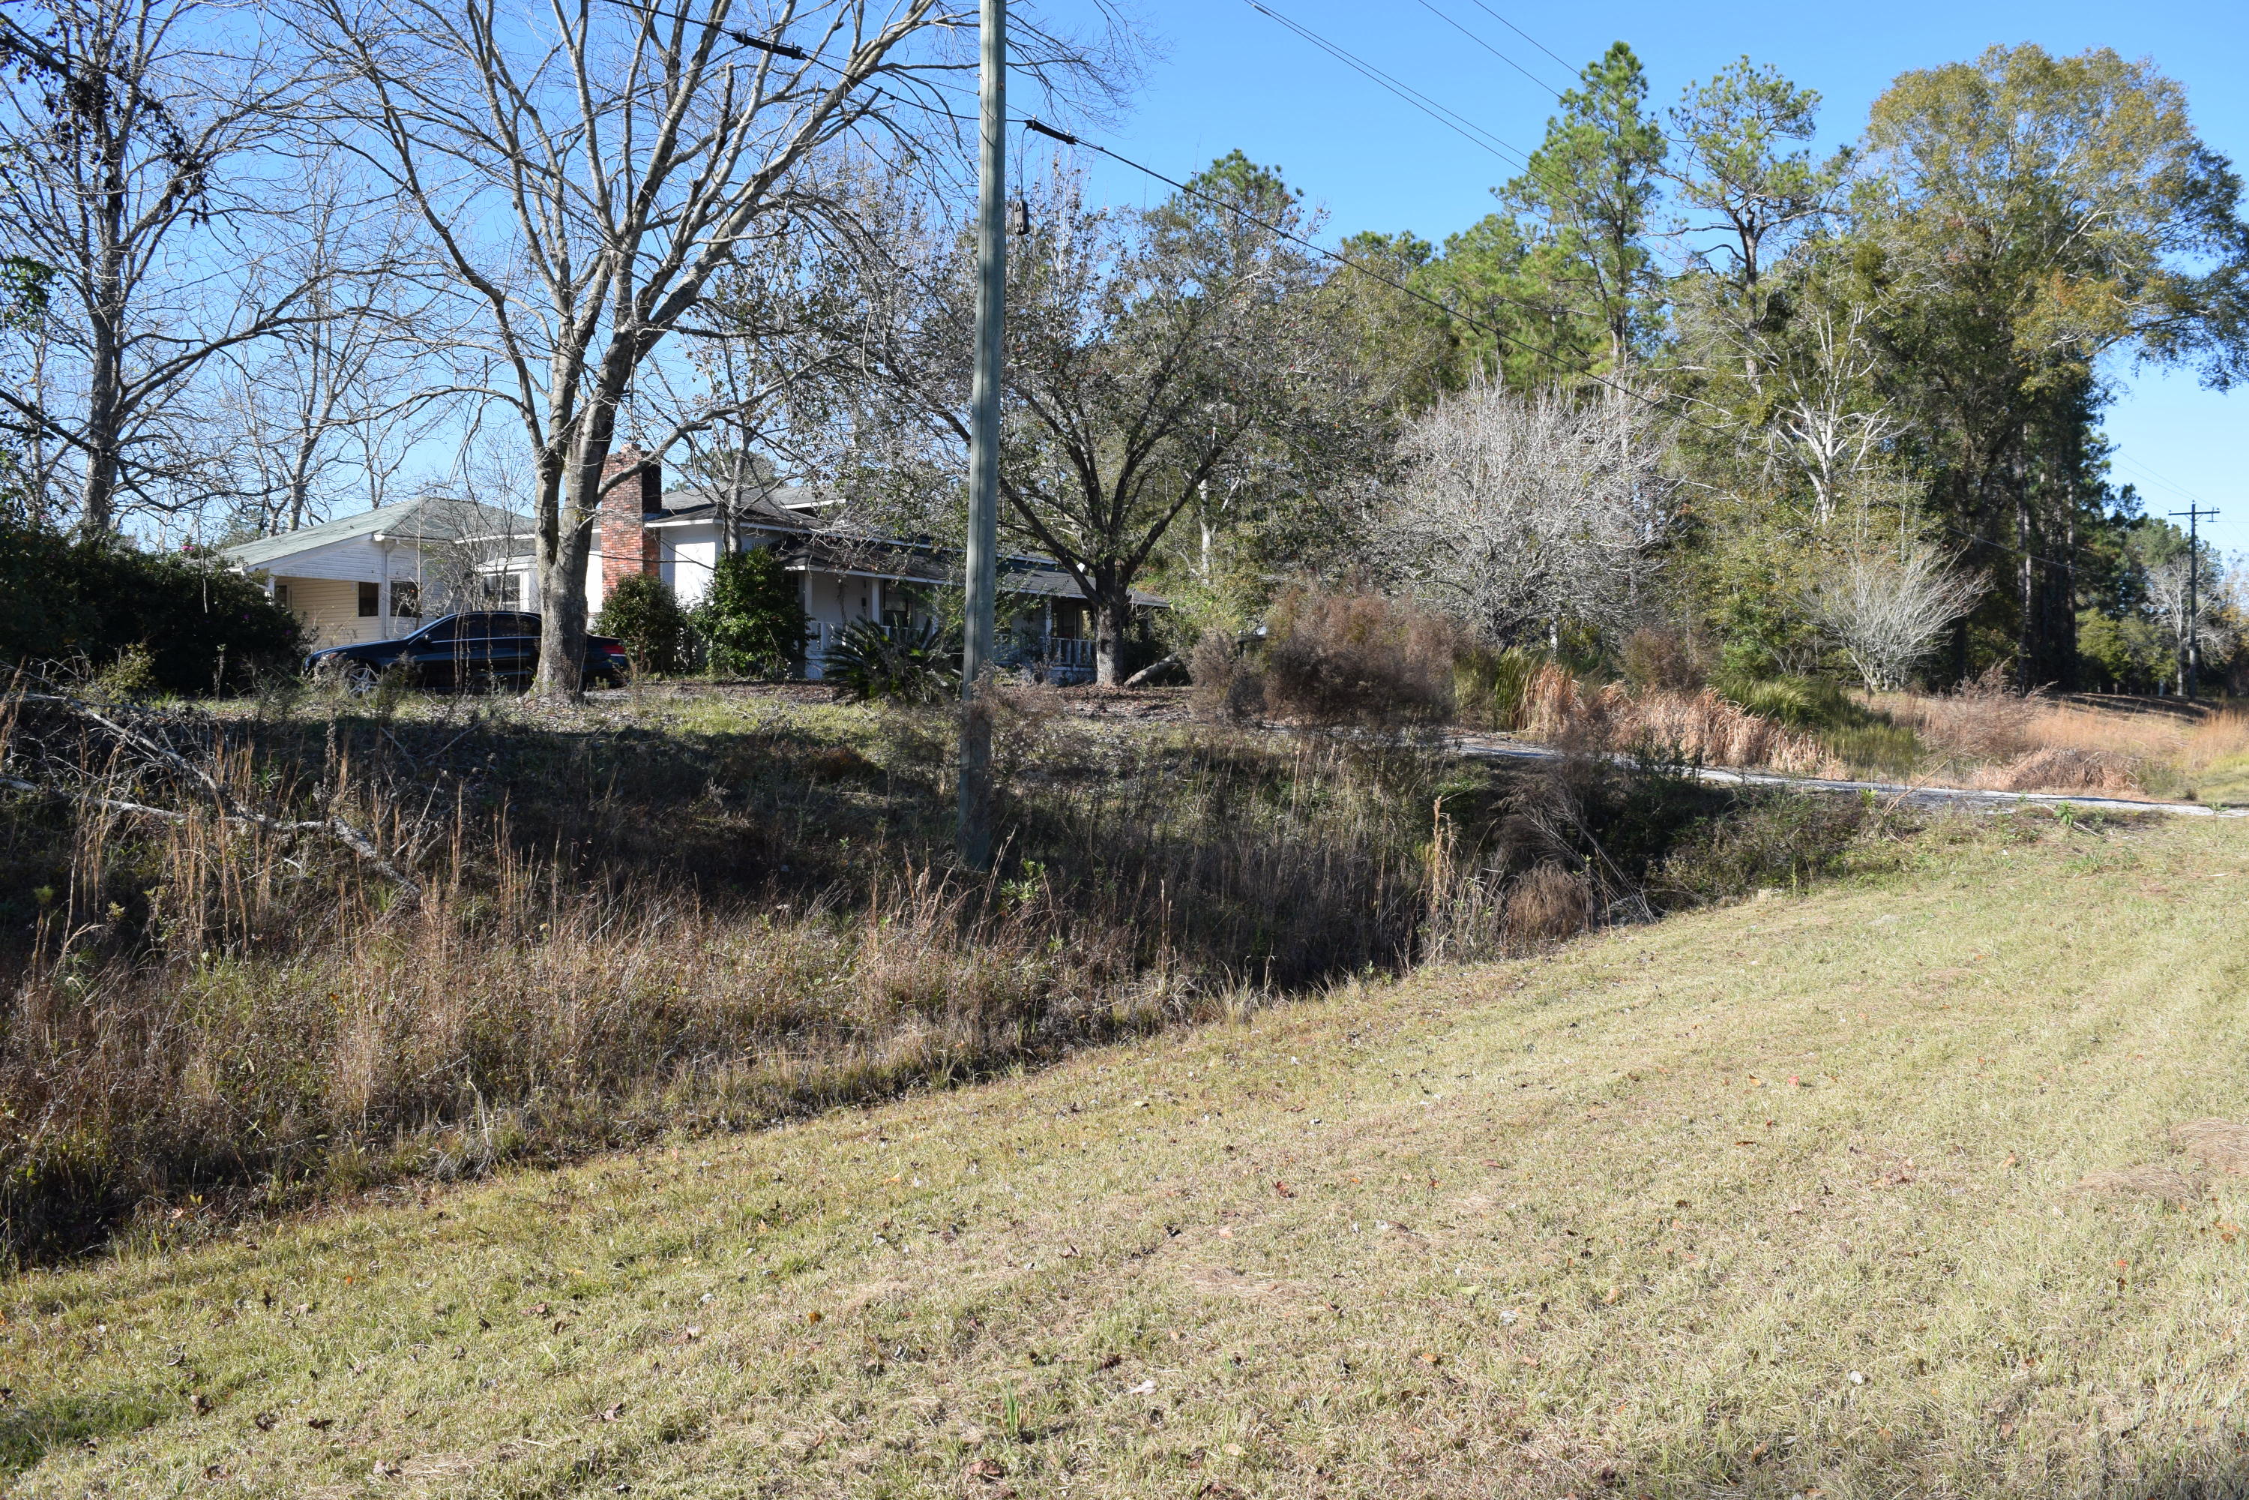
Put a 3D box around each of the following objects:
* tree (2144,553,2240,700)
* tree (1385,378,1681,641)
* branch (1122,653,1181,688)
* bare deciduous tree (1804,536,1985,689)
[{"bbox_3d":[60.024,-7.178,95.000,5.300,8.200,5.000,1,2,32],"label":"tree"},{"bbox_3d":[10.520,-5.686,44.000,7.400,8.000,6.800,1,2,13],"label":"tree"},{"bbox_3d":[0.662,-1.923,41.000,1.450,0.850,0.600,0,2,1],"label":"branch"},{"bbox_3d":[25.182,-4.385,55.000,5.700,4.900,5.200,1,2,25],"label":"bare deciduous tree"}]

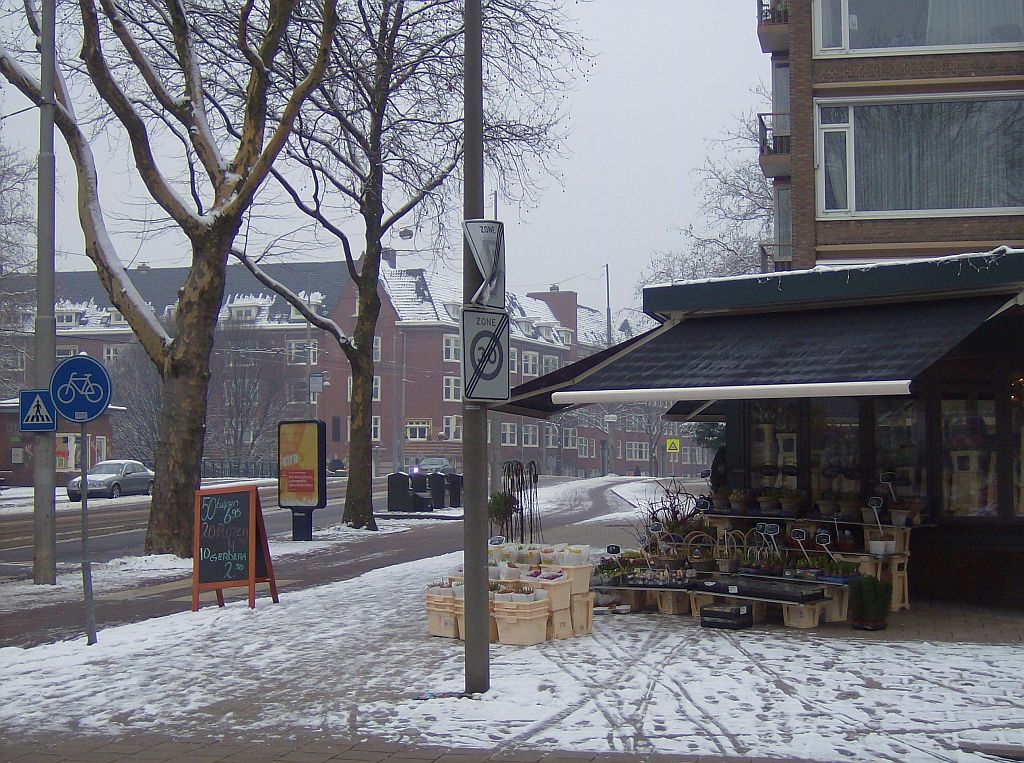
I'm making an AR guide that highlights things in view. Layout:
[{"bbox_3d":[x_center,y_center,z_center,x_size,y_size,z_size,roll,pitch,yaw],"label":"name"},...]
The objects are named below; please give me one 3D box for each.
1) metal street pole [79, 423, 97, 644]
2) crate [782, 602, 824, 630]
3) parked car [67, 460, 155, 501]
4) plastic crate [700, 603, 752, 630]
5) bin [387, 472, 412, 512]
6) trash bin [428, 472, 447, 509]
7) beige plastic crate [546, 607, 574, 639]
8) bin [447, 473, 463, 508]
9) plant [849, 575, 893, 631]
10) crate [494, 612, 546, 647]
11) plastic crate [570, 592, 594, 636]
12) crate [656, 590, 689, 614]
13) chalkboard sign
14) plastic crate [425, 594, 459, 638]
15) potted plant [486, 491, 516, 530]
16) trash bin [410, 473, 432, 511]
[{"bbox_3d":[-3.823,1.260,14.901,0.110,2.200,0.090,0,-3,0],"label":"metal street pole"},{"bbox_3d":[2.717,2.175,15.480,0.280,0.240,0.300,-2,-3,37],"label":"crate"},{"bbox_3d":[-15.299,3.750,63.504,1.820,1.460,4.850,-1,-3,12],"label":"parked car"},{"bbox_3d":[2.015,2.198,15.436,0.400,0.200,0.270,-2,-3,35],"label":"plastic crate"},{"bbox_3d":[-3.409,3.332,50.043,0.700,1.190,0.680,-1,-3,3],"label":"bin"},{"bbox_3d":[-2.369,3.447,52.493,0.580,1.170,0.620,-1,-3,3],"label":"trash bin"},{"bbox_3d":[0.309,2.072,14.150,0.310,0.240,0.370,-2,-3,34],"label":"beige plastic crate"},{"bbox_3d":[-1.818,3.471,53.090,0.580,1.170,0.620,-1,-3,3],"label":"bin"},{"bbox_3d":[3.297,2.028,15.218,0.390,0.500,0.370,-1,-3,11],"label":"plant"},{"bbox_3d":[0.081,2.058,13.743,0.365,0.235,0.305,-2,-3,32],"label":"crate"},{"bbox_3d":[0.494,2.022,14.413,0.310,0.360,0.370,-2,-3,34],"label":"plastic crate"},{"bbox_3d":[1.621,2.151,16.283,0.310,0.245,0.300,1,-3,-37],"label":"crate"},{"bbox_3d":[-2.913,1.777,17.499,0.710,1.250,0.560,-2,-3,22],"label":"chalkboard sign"},{"bbox_3d":[-0.524,2.034,14.335,0.345,0.350,0.305,-3,-3,40],"label":"plastic crate"},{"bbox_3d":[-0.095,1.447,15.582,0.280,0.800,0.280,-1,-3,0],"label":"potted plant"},{"bbox_3d":[-2.744,3.369,50.376,0.680,1.160,0.700,-1,-3,0],"label":"trash bin"}]

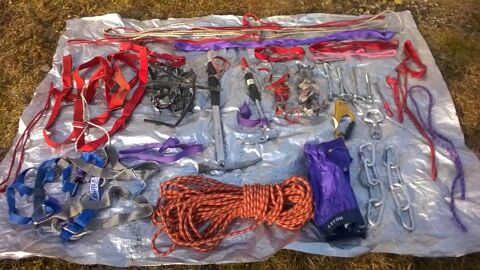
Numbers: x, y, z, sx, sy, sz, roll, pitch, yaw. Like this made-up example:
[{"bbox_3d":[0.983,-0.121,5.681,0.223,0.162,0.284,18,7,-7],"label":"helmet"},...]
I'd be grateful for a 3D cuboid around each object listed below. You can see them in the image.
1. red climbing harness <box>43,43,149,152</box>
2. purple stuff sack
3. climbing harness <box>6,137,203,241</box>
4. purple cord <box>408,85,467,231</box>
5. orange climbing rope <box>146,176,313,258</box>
[{"bbox_3d":[-0.658,-0.204,1.826,0.450,0.050,0.670,-6,53,-4],"label":"red climbing harness"},{"bbox_3d":[0.360,0.191,1.512,0.180,0.075,0.425,0,53,0],"label":"purple stuff sack"},{"bbox_3d":[-0.525,0.187,1.524,0.700,0.060,0.400,-6,53,-5],"label":"climbing harness"},{"bbox_3d":[0.852,0.055,1.650,0.115,0.018,0.730,0,53,0],"label":"purple cord"},{"bbox_3d":[-0.026,0.279,1.430,0.560,0.100,0.290,-3,53,-2],"label":"orange climbing rope"}]

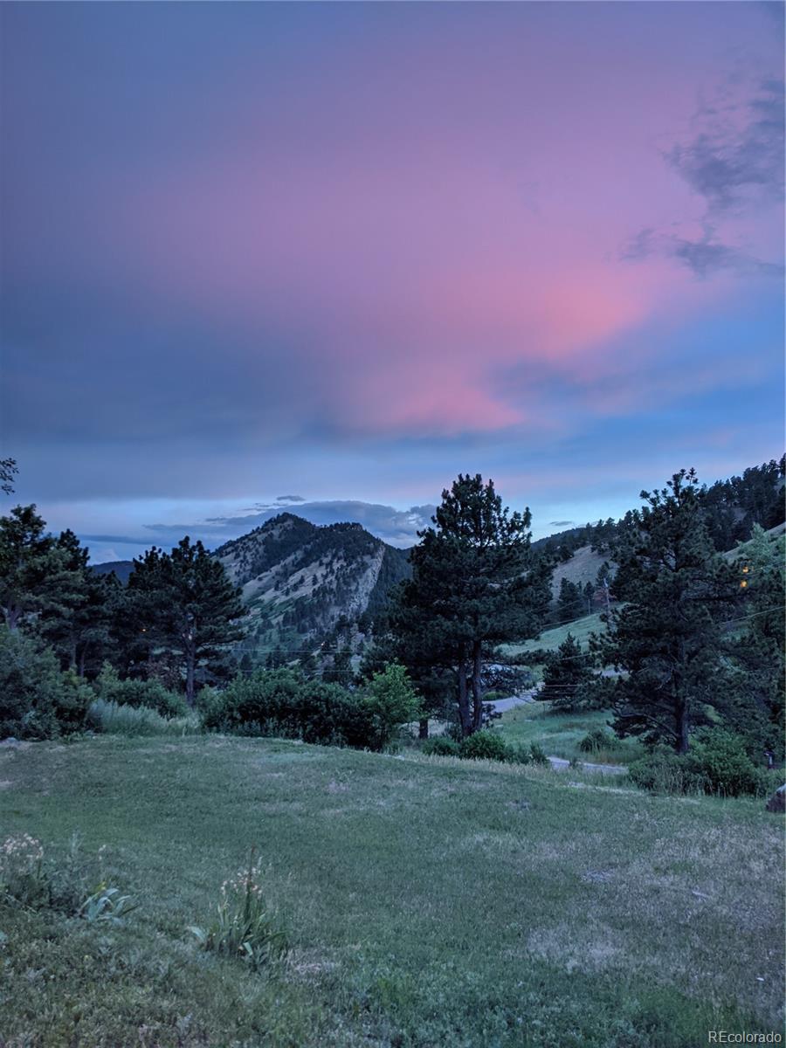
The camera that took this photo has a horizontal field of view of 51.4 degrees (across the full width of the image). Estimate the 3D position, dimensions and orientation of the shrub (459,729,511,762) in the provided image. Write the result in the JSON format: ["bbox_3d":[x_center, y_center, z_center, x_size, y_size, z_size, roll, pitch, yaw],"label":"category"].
[{"bbox_3d":[2.142,5.146,19.000,1.177,0.771,1.060,0,-3,0],"label":"shrub"}]

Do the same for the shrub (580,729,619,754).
[{"bbox_3d":[8.554,9.027,34.000,1.649,1.004,1.500,0,-3,0],"label":"shrub"}]

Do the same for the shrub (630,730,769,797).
[{"bbox_3d":[5.617,4.399,15.000,2.564,1.218,1.667,0,-3,0],"label":"shrub"}]

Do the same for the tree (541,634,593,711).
[{"bbox_3d":[9.425,7.968,44.000,2.821,4.231,2.679,0,-3,0],"label":"tree"}]

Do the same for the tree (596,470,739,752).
[{"bbox_3d":[9.072,2.899,27.000,4.731,9.346,4.494,0,-3,0],"label":"tree"}]

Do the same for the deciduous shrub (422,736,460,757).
[{"bbox_3d":[1.165,5.438,20.000,0.927,0.556,0.900,0,-3,0],"label":"deciduous shrub"}]

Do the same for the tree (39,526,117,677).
[{"bbox_3d":[-14.290,3.736,37.000,3.637,6.957,3.455,0,-3,0],"label":"tree"}]

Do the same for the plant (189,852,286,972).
[{"bbox_3d":[-0.778,1.943,4.100,0.476,0.557,0.420,0,-3,0],"label":"plant"}]

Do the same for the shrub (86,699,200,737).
[{"bbox_3d":[-5.969,4.635,19.500,2.654,0.898,1.300,0,-3,0],"label":"shrub"}]

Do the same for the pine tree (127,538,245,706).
[{"bbox_3d":[-8.627,4.087,34.000,4.940,6.974,4.199,0,-3,0],"label":"pine tree"}]

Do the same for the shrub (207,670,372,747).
[{"bbox_3d":[-2.362,4.180,18.500,3.812,1.792,2.200,0,-3,0],"label":"shrub"}]

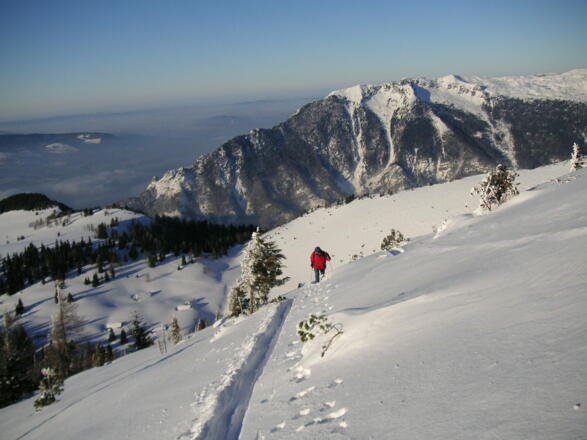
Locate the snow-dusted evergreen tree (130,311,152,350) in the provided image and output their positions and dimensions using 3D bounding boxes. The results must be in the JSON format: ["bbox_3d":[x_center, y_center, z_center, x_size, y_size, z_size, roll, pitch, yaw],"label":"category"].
[{"bbox_3d":[-12.842,9.378,53.000,1.900,3.500,1.900,-4,12,0],"label":"snow-dusted evergreen tree"}]

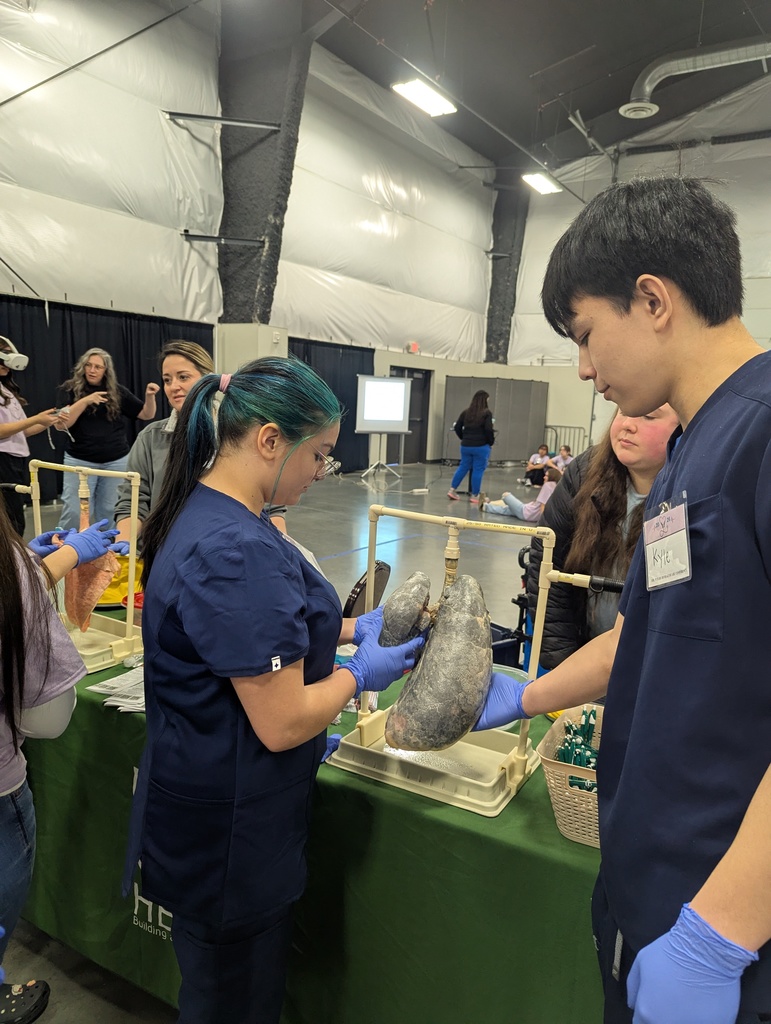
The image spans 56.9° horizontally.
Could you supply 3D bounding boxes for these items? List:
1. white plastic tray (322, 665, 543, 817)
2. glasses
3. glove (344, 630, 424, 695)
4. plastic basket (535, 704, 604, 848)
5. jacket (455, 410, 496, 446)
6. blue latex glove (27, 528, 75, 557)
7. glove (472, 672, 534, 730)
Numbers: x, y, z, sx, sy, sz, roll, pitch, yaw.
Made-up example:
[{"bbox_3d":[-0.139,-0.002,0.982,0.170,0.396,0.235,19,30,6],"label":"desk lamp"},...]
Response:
[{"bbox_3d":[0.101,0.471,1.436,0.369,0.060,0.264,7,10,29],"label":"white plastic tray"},{"bbox_3d":[-0.145,-0.117,1.156,0.140,0.045,0.140,40,2,-17],"label":"glasses"},{"bbox_3d":[0.002,0.283,1.330,0.170,0.100,0.085,-29,26,-33],"label":"glove"},{"bbox_3d":[0.397,0.470,1.249,0.200,0.140,0.265,7,10,29],"label":"plastic basket"},{"bbox_3d":[1.339,-1.272,10.700,0.550,0.590,0.360,7,10,27],"label":"jacket"},{"bbox_3d":[-0.841,0.084,1.780,0.155,0.085,0.090,-11,14,-34],"label":"blue latex glove"},{"bbox_3d":[0.192,0.352,1.300,0.090,0.110,0.175,-6,-2,-41],"label":"glove"}]

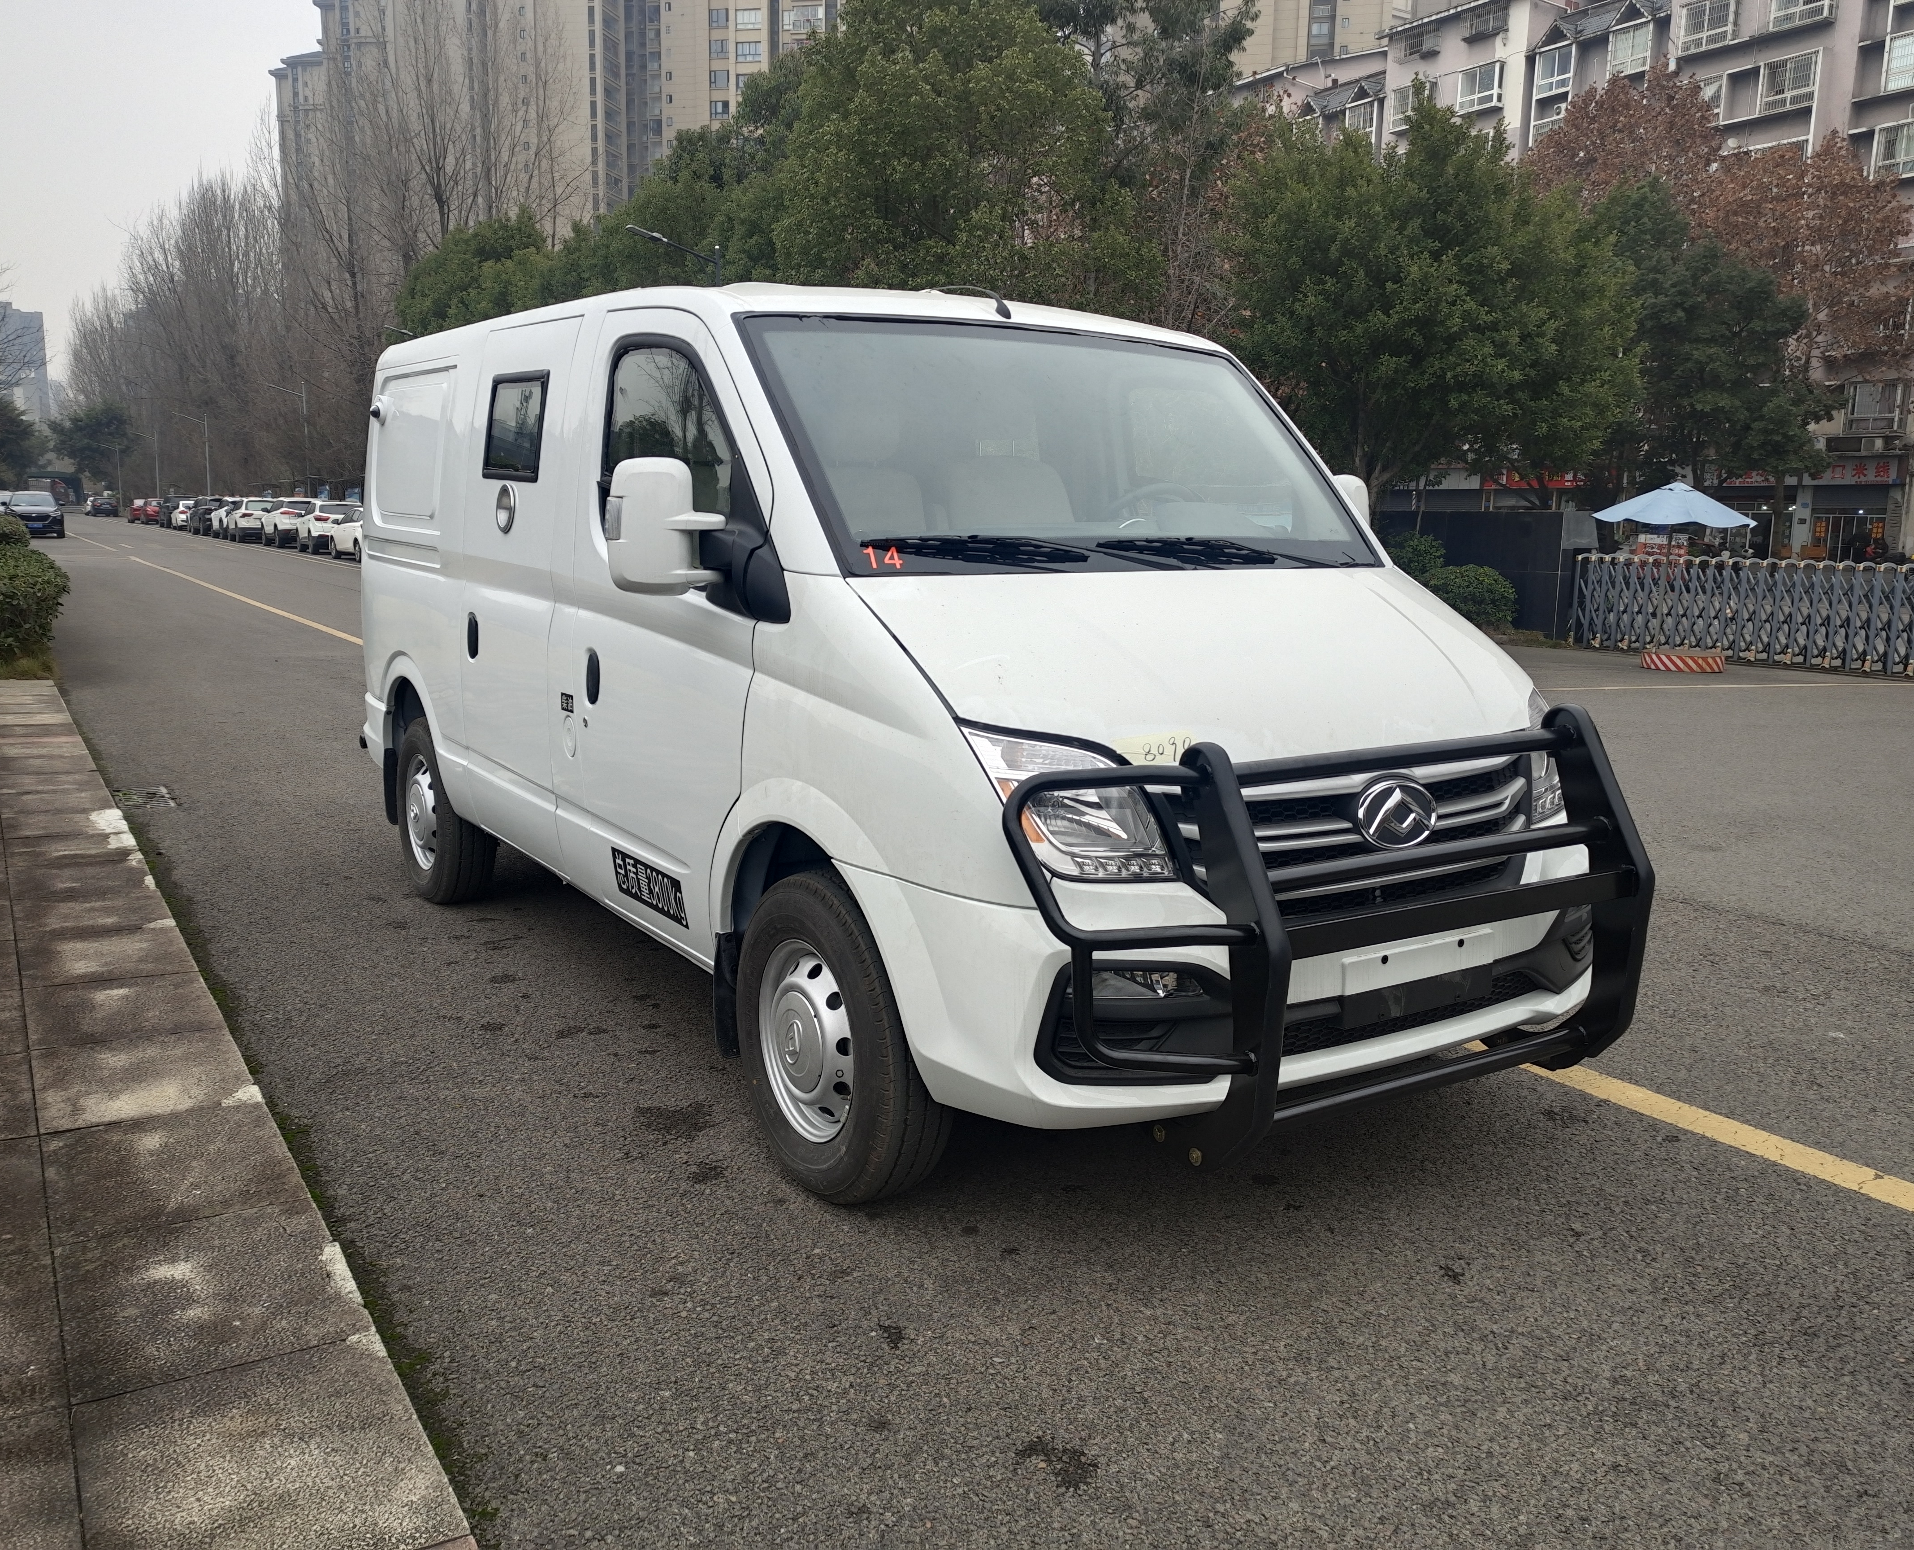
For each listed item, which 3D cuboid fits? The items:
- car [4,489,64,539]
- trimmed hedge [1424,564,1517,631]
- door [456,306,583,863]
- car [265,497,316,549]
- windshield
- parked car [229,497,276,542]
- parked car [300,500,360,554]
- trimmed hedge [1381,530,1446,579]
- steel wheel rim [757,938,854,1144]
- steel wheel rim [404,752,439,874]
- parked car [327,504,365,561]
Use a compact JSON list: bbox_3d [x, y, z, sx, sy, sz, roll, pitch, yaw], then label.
[{"bbox_3d":[-35.528,-9.986,59.818,1.860,1.640,4.600,-5,11,-32],"label":"car"},{"bbox_3d":[6.117,-2.110,18.700,1.150,0.860,1.250,-6,12,-31],"label":"trimmed hedge"},{"bbox_3d":[-1.321,-0.561,4.777,0.190,1.630,0.860,-6,12,-33],"label":"door"},{"bbox_3d":[-23.429,-8.969,55.055,1.830,1.680,4.550,-5,11,-31],"label":"car"},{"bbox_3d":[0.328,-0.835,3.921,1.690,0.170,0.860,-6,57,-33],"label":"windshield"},{"bbox_3d":[-27.051,-9.891,60.346,1.840,1.670,4.600,-5,11,-32],"label":"parked car"},{"bbox_3d":[-19.522,-7.775,48.489,1.820,1.630,4.450,-5,11,-30],"label":"parked car"},{"bbox_3d":[5.852,-2.595,20.200,1.150,1.200,1.200,-6,12,-31],"label":"trimmed hedge"},{"bbox_3d":[-0.284,0.587,3.475,0.160,0.445,0.445,-6,11,-33],"label":"steel wheel rim"},{"bbox_3d":[-2.025,0.138,6.038,0.160,0.450,0.450,-6,12,-33],"label":"steel wheel rim"},{"bbox_3d":[-15.784,-6.618,42.449,1.780,1.490,4.500,-5,11,-32],"label":"parked car"}]

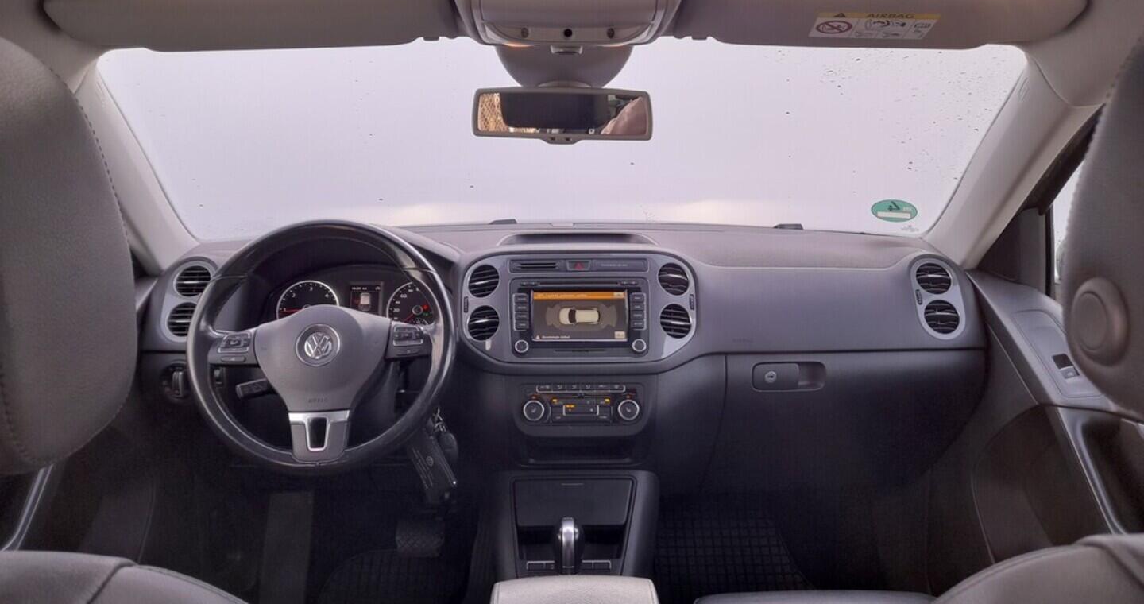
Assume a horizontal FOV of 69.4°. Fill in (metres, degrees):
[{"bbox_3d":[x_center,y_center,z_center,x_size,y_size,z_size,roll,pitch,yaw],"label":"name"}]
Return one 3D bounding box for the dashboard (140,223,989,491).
[{"bbox_3d":[-0.012,0.102,1.480,1.420,0.410,0.480,0,13,0],"label":"dashboard"}]

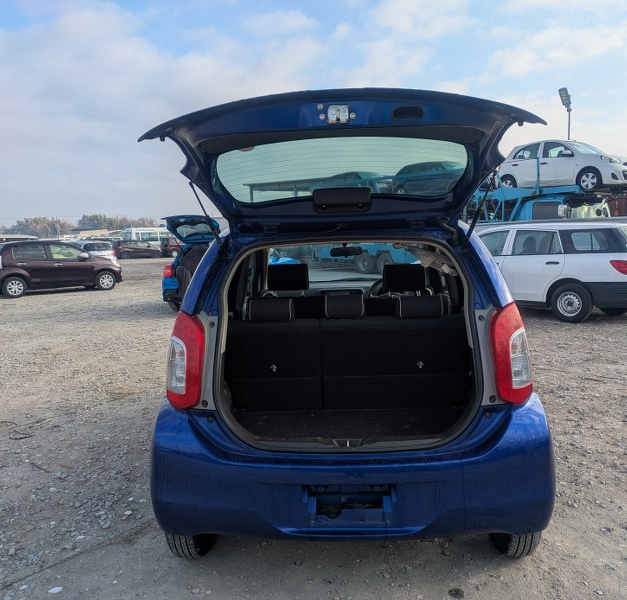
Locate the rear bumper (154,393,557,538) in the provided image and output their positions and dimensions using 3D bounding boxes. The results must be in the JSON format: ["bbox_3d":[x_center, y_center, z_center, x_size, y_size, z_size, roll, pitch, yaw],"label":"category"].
[{"bbox_3d":[0.146,0.713,2.389,1.660,0.600,0.380,-1,7,3],"label":"rear bumper"}]

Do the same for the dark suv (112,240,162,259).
[{"bbox_3d":[-14.166,-4.087,47.000,3.800,1.500,1.690,-5,7,-23],"label":"dark suv"}]

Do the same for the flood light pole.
[{"bbox_3d":[10.149,-5.040,23.405,0.500,6.902,0.400,-7,8,-37],"label":"flood light pole"}]

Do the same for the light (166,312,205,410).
[{"bbox_3d":[-0.545,0.258,2.424,0.200,0.410,0.210,-1,7,3],"label":"light"}]

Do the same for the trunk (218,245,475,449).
[{"bbox_3d":[0.139,0.162,2.495,1.080,0.830,0.560,-1,7,3],"label":"trunk"}]

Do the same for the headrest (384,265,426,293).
[{"bbox_3d":[0.541,-0.130,3.435,0.260,0.170,0.110,-1,7,3],"label":"headrest"}]

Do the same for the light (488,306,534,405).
[{"bbox_3d":[0.812,0.224,2.342,0.200,0.410,0.210,-1,7,3],"label":"light"}]

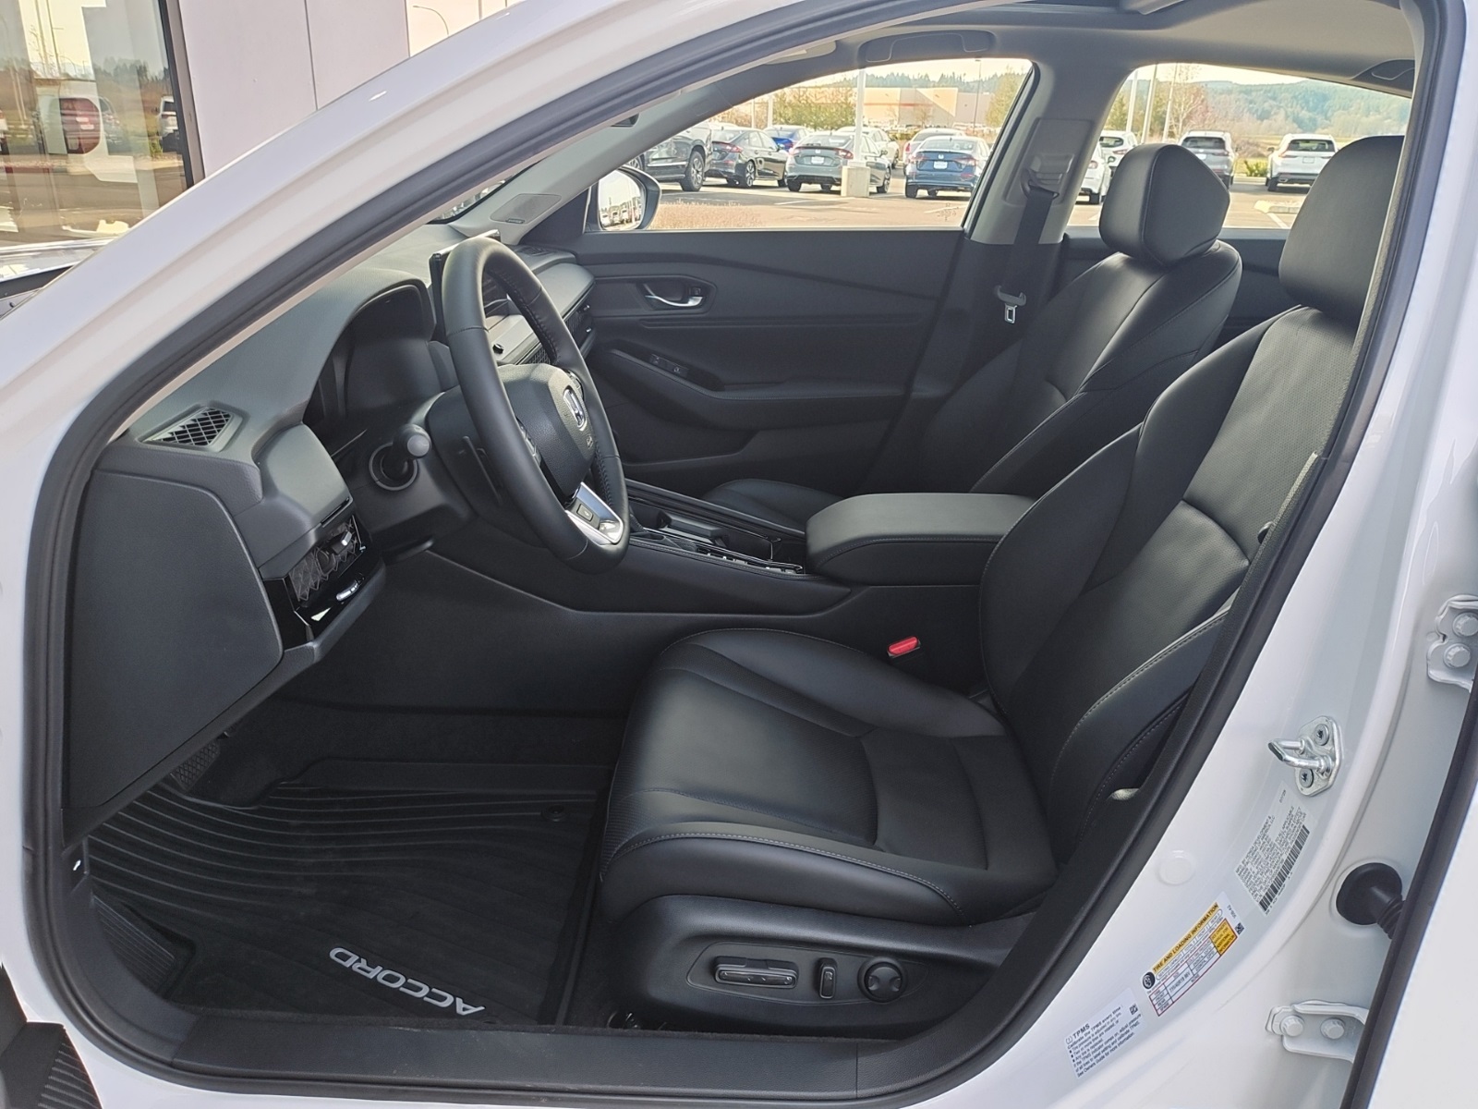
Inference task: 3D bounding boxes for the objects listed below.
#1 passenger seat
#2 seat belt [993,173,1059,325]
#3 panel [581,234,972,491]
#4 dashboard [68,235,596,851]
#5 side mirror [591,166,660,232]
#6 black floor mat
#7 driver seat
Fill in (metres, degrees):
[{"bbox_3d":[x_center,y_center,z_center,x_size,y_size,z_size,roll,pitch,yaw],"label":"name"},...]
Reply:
[{"bbox_3d":[0.327,-0.226,1.866,0.850,0.930,0.540,2,21,2],"label":"passenger seat"},{"bbox_3d":[0.536,-0.559,2.007,0.110,0.290,0.070,2,21,2],"label":"seat belt"},{"bbox_3d":[-0.019,-0.352,2.207,0.910,0.620,0.140,2,21,2],"label":"panel"},{"bbox_3d":[-0.579,-0.207,1.528,0.560,0.490,1.430,2,21,2],"label":"dashboard"},{"bbox_3d":[-0.245,-0.771,2.313,0.120,0.145,0.200,8,22,16],"label":"side mirror"},{"bbox_3d":[-0.556,0.421,1.438,0.720,0.080,0.500,2,21,2],"label":"black floor mat"},{"bbox_3d":[0.280,0.033,1.196,0.870,0.950,0.550,2,21,2],"label":"driver seat"}]

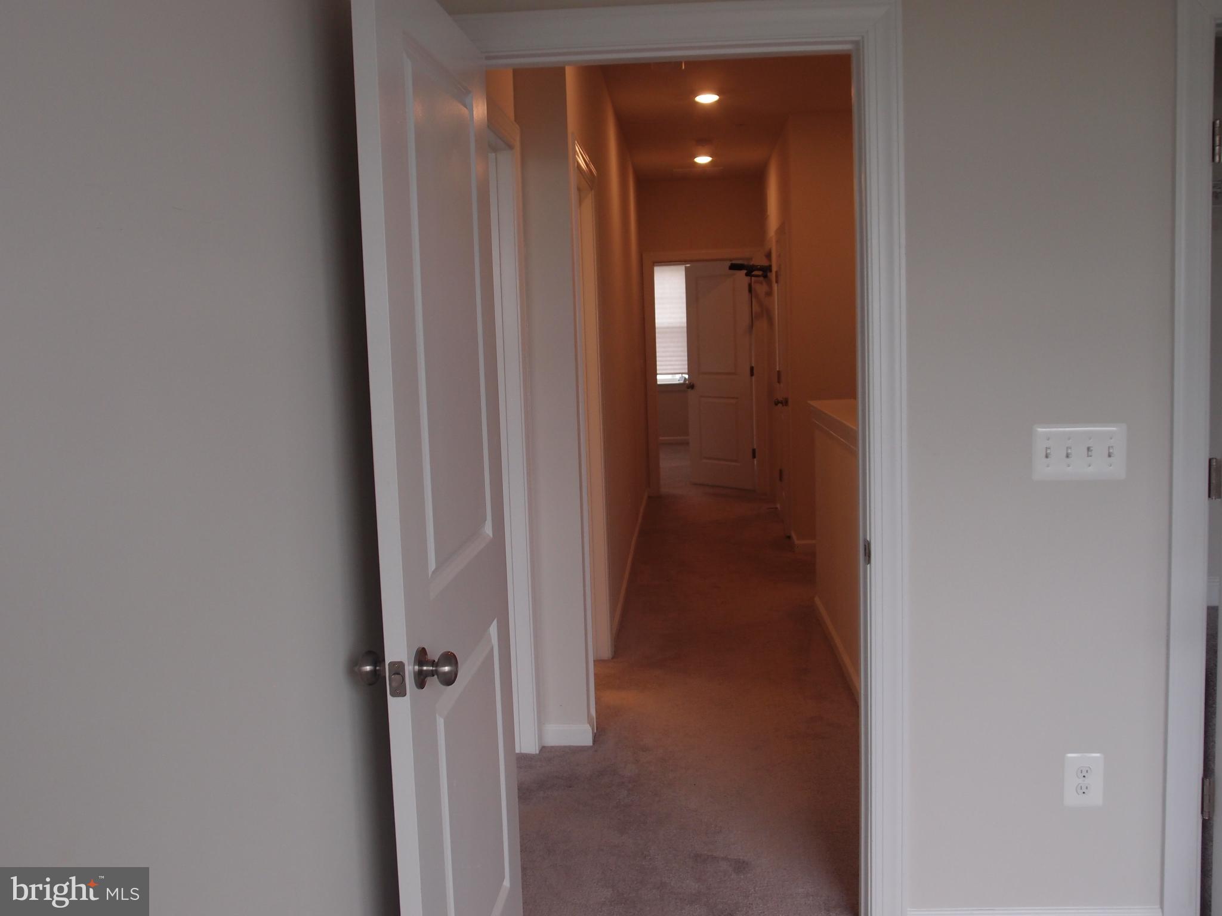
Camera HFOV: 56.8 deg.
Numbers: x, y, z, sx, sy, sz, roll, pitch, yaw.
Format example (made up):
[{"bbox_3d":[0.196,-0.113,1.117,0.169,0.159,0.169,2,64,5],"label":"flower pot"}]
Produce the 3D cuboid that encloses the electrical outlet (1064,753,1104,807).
[{"bbox_3d":[1.081,0.736,2.582,0.086,0.125,0.008,-1,5,3],"label":"electrical outlet"}]

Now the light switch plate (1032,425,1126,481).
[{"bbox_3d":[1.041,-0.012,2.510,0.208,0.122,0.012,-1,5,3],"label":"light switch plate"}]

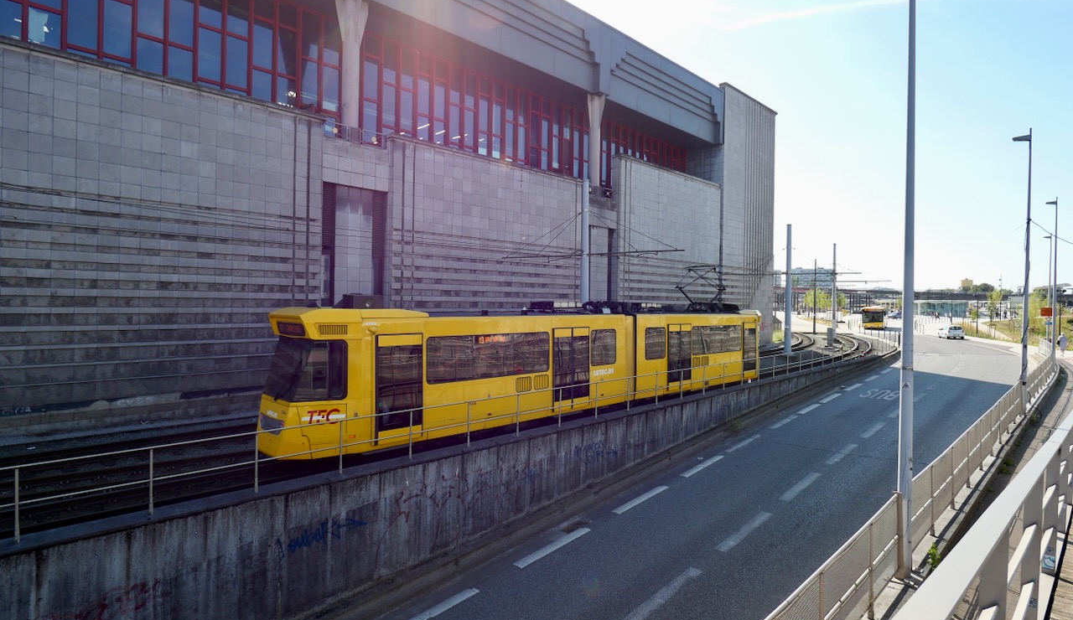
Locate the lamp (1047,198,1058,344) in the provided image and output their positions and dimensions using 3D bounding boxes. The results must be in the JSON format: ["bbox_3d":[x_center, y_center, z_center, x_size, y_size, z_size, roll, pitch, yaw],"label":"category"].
[{"bbox_3d":[25.099,-1.279,27.203,0.300,8.500,0.500,1,0,-44],"label":"lamp"}]

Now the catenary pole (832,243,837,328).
[{"bbox_3d":[25.642,-1.673,47.992,0.380,8.250,0.380,1,0,-44],"label":"catenary pole"}]

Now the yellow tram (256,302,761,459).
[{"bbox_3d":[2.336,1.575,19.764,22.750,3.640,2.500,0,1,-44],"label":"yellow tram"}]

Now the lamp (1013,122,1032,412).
[{"bbox_3d":[14.385,-1.115,16.603,0.300,8.500,0.500,1,0,-44],"label":"lamp"}]

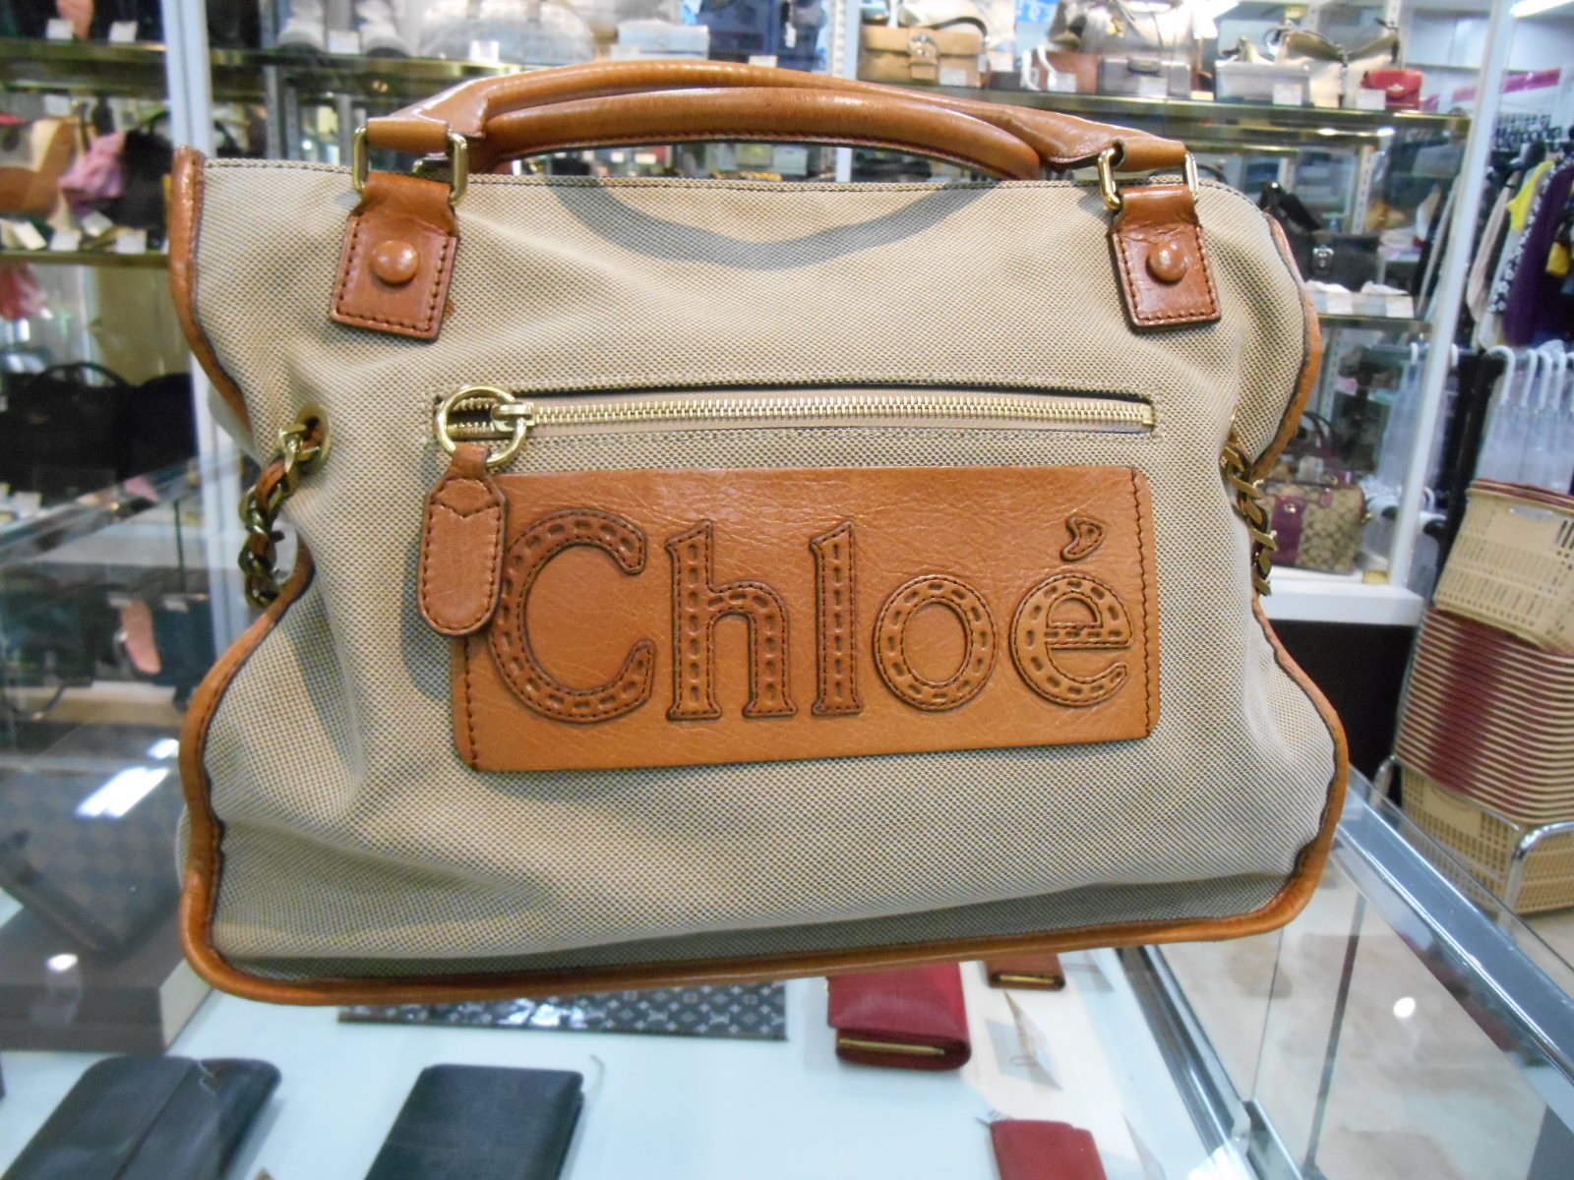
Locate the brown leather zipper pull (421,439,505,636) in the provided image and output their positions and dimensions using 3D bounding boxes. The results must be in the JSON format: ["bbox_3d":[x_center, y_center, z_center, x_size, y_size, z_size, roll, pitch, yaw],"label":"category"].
[{"bbox_3d":[-0.101,-0.016,0.371,0.025,0.060,0.008,5,3,2],"label":"brown leather zipper pull"}]

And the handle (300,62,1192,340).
[{"bbox_3d":[-0.003,-0.145,0.440,0.312,0.106,0.072,-1,7,-8],"label":"handle"}]

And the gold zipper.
[{"bbox_3d":[0.008,-0.059,0.423,0.260,0.030,0.016,-1,-2,-8],"label":"gold zipper"}]

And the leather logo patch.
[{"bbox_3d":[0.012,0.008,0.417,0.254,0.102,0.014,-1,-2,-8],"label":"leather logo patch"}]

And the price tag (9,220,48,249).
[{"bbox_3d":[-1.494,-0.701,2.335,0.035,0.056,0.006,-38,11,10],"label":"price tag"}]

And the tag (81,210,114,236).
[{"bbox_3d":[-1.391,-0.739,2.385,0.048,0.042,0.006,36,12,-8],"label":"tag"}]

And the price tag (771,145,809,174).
[{"bbox_3d":[0.006,-0.866,2.377,0.074,0.061,0.008,2,15,0],"label":"price tag"}]

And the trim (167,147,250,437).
[{"bbox_3d":[-0.200,-0.103,0.408,0.025,0.097,0.022,-3,-2,0],"label":"trim"}]

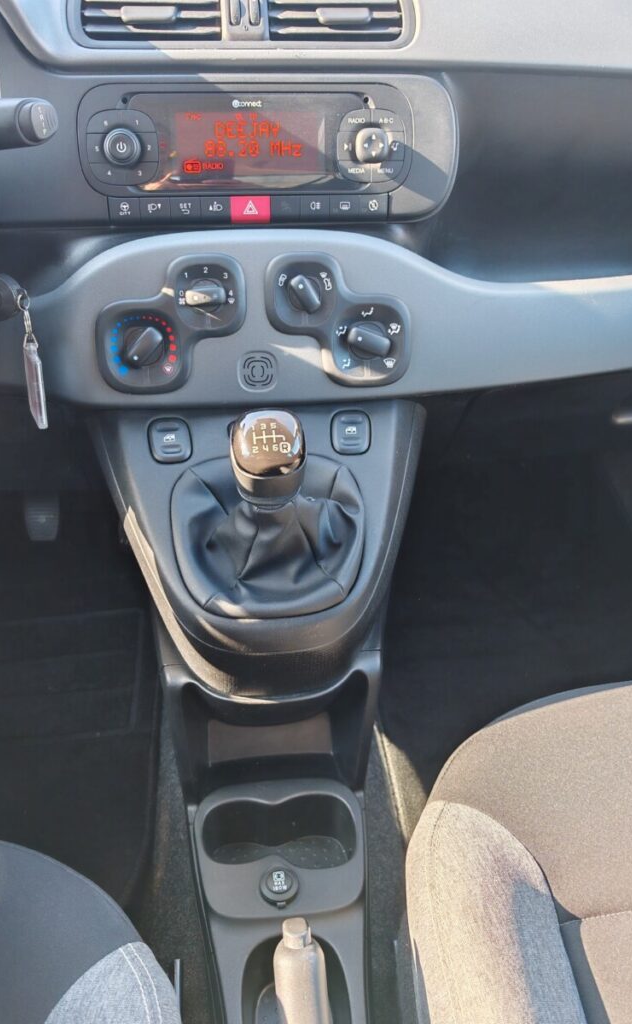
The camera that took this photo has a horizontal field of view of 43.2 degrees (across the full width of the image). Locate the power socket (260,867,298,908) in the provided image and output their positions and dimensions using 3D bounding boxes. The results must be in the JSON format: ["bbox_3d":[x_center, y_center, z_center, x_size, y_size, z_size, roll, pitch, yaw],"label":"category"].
[{"bbox_3d":[-0.030,0.307,0.653,0.033,0.013,0.034,-3,31,-5],"label":"power socket"}]

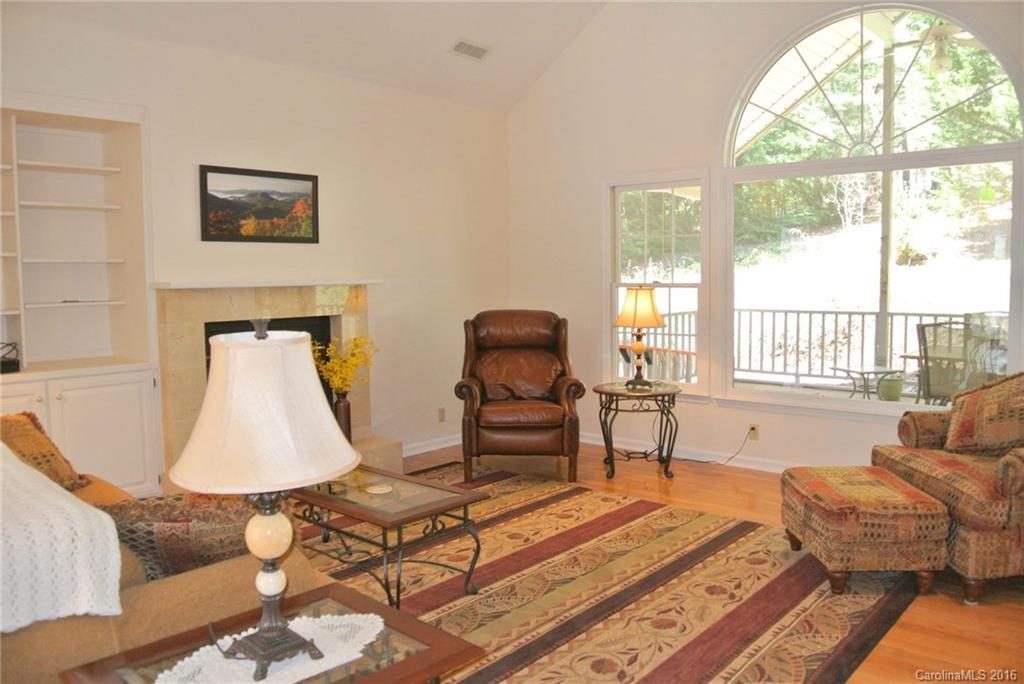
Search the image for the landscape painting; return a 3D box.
[{"bbox_3d":[-1.549,-0.849,4.826,0.030,0.442,0.846,3,6,38],"label":"landscape painting"}]

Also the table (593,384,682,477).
[{"bbox_3d":[0.904,0.619,5.501,0.631,0.601,0.631,0,5,0],"label":"table"}]

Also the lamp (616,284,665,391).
[{"bbox_3d":[0.903,-0.035,5.447,0.385,0.722,0.385,0,5,0],"label":"lamp"}]

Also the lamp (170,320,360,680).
[{"bbox_3d":[-0.516,0.311,1.605,0.394,0.717,0.394,3,6,38],"label":"lamp"}]

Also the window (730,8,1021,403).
[{"bbox_3d":[2.255,-0.859,4.966,1.737,2.505,0.100,3,6,38],"label":"window"}]

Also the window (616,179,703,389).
[{"bbox_3d":[1.118,-0.452,5.917,0.748,1.551,0.090,3,6,38],"label":"window"}]

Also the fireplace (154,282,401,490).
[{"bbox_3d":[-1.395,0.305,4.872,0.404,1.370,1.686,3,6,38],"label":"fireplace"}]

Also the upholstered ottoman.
[{"bbox_3d":[1.629,0.886,3.613,0.492,0.386,0.640,0,5,1],"label":"upholstered ottoman"}]

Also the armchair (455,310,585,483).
[{"bbox_3d":[0.059,0.356,5.580,0.868,1.124,0.907,0,5,1],"label":"armchair"}]

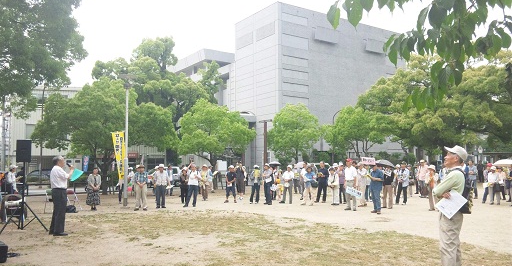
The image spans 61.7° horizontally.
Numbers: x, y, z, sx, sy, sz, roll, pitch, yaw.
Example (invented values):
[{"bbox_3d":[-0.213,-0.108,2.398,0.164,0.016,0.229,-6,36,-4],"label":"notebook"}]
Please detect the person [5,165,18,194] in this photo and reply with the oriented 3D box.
[{"bbox_3d":[-8.874,1.962,15.566,0.420,1.560,0.480,2,-5,-25],"label":"person"}]

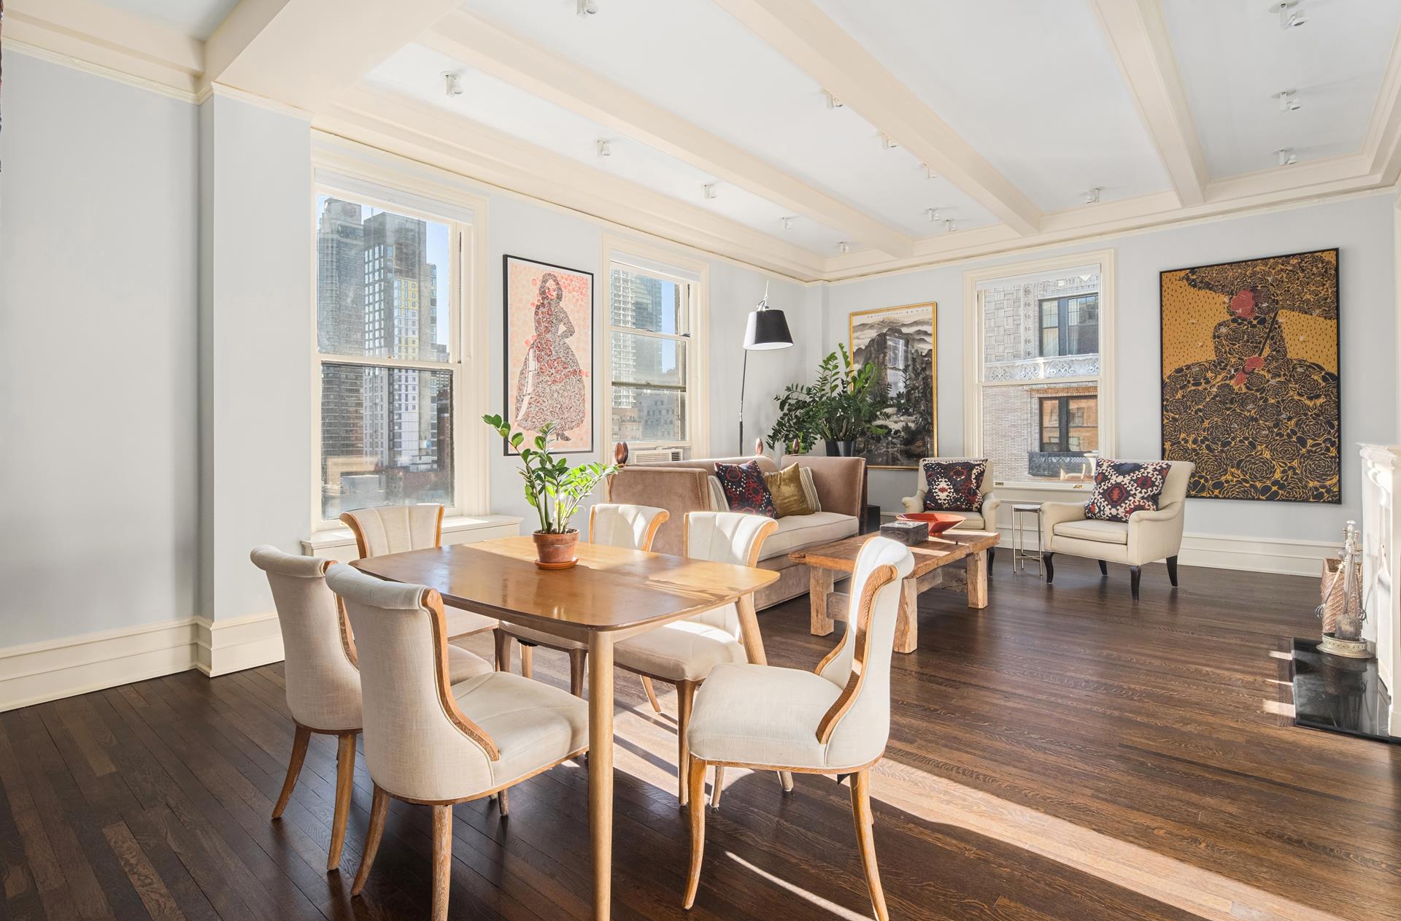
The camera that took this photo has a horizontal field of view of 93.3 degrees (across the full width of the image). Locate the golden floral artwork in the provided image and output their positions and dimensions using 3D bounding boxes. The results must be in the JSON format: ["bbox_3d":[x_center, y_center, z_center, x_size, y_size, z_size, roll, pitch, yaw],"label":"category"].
[{"bbox_3d":[4.659,-0.677,5.659,1.176,2.049,0.050,1,3,39],"label":"golden floral artwork"}]

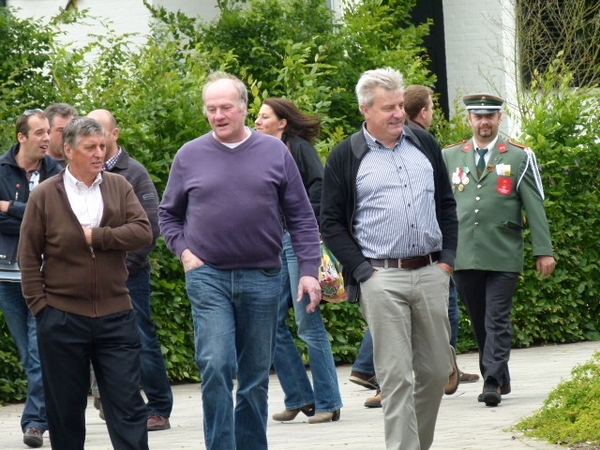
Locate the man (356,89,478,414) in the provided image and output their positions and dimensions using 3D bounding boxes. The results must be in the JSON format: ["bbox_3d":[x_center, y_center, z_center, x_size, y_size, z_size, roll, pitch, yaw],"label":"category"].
[{"bbox_3d":[0.684,0.081,35.000,0.800,1.840,0.560,0,1,-32],"label":"man"}]

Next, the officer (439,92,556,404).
[{"bbox_3d":[1.153,0.149,34.200,0.680,1.820,0.520,0,1,12],"label":"officer"}]

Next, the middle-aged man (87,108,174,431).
[{"bbox_3d":[-0.975,0.243,32.000,0.600,1.760,0.480,1,1,41],"label":"middle-aged man"}]

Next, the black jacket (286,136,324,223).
[{"bbox_3d":[0.003,-0.209,31.800,0.330,0.580,0.460,0,1,-16],"label":"black jacket"}]

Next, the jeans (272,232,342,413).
[{"bbox_3d":[0.035,0.524,31.800,0.420,0.990,0.380,0,1,-16],"label":"jeans"}]

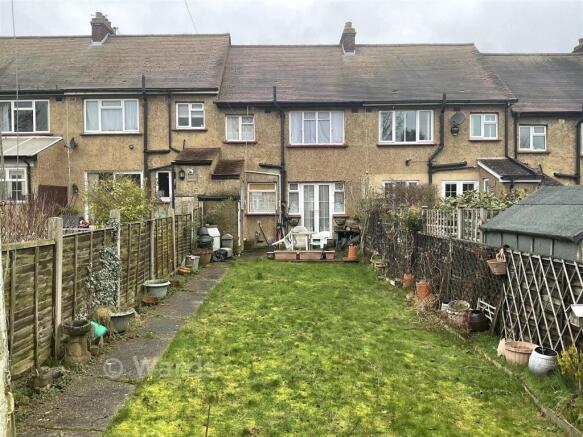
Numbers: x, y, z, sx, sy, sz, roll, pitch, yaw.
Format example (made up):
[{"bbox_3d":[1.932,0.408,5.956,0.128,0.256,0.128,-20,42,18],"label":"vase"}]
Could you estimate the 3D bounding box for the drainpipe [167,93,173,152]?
[{"bbox_3d":[-4.297,-3.428,17.257,0.086,2.091,0.091,-1,1,0],"label":"drainpipe"}]

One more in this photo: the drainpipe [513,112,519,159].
[{"bbox_3d":[7.974,-2.934,17.367,0.091,1.604,0.091,-1,1,0],"label":"drainpipe"}]

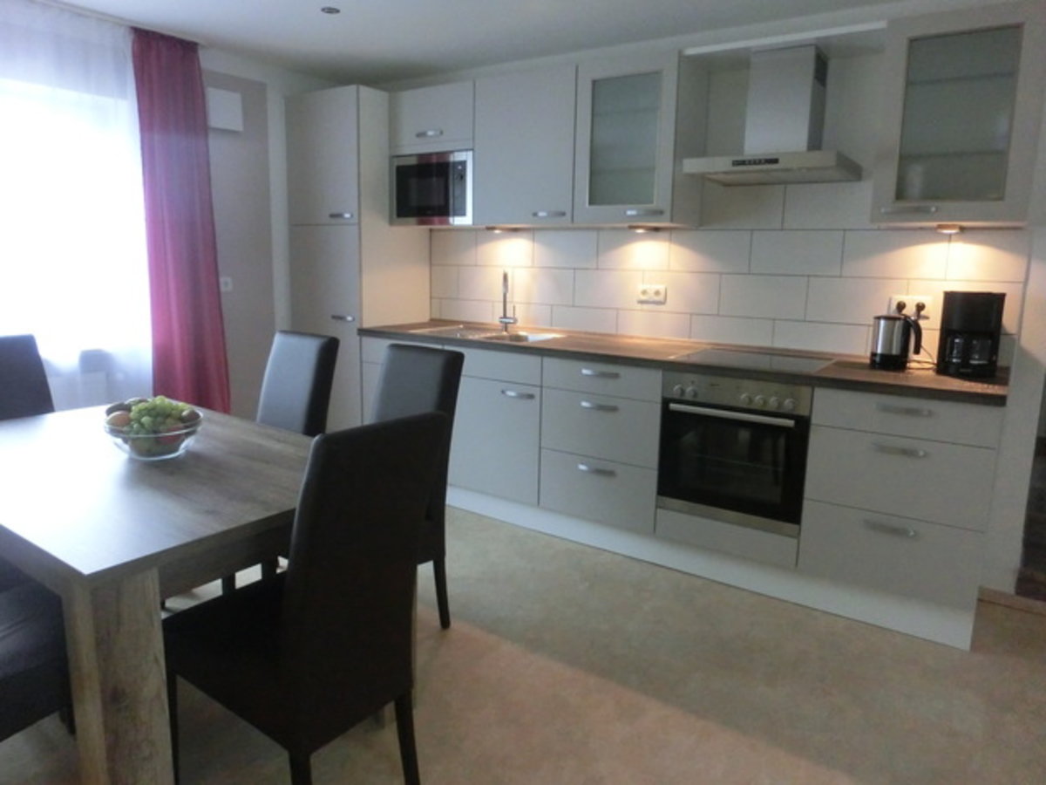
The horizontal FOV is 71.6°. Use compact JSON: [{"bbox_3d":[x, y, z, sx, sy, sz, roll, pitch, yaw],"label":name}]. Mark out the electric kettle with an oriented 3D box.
[{"bbox_3d":[1.500,-0.195,2.919,0.175,0.205,0.135,11,14,41],"label":"electric kettle"}]

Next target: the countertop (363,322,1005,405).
[{"bbox_3d":[0.504,-0.195,3.442,3.007,0.044,0.605,8,12,33],"label":"countertop"}]

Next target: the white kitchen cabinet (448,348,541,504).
[{"bbox_3d":[0.000,0.118,3.850,0.600,0.725,0.587,8,12,33],"label":"white kitchen cabinet"}]

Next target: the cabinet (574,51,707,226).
[{"bbox_3d":[0.537,-1.134,3.356,0.492,0.704,0.330,8,14,33],"label":"cabinet"}]

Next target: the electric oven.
[{"bbox_3d":[0.978,0.195,3.143,0.597,0.605,0.570,8,14,33],"label":"electric oven"}]

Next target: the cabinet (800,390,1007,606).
[{"bbox_3d":[1.480,0.326,2.835,0.597,0.730,0.551,8,14,33],"label":"cabinet"}]

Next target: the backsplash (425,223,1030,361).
[{"bbox_3d":[0.686,-0.544,3.629,3.020,0.572,0.020,8,12,33],"label":"backsplash"}]

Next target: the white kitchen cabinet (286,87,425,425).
[{"bbox_3d":[-0.973,-0.597,4.396,0.580,2.210,0.587,8,12,33],"label":"white kitchen cabinet"}]

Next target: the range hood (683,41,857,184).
[{"bbox_3d":[1.050,-1.143,2.971,0.600,0.510,0.505,8,12,33],"label":"range hood"}]

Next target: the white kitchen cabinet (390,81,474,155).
[{"bbox_3d":[-0.397,-1.468,4.000,0.600,0.331,0.351,8,12,33],"label":"white kitchen cabinet"}]

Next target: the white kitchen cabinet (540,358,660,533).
[{"bbox_3d":[0.485,0.182,3.494,0.600,0.730,0.551,8,14,33],"label":"white kitchen cabinet"}]

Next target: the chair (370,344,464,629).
[{"bbox_3d":[-0.547,0.370,2.536,0.410,1.000,0.560,9,13,36],"label":"chair"}]

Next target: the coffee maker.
[{"bbox_3d":[1.646,-0.219,2.669,0.186,0.296,0.235,8,14,33],"label":"coffee maker"}]

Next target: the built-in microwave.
[{"bbox_3d":[-0.403,-1.107,3.999,0.576,0.375,0.328,8,14,33],"label":"built-in microwave"}]

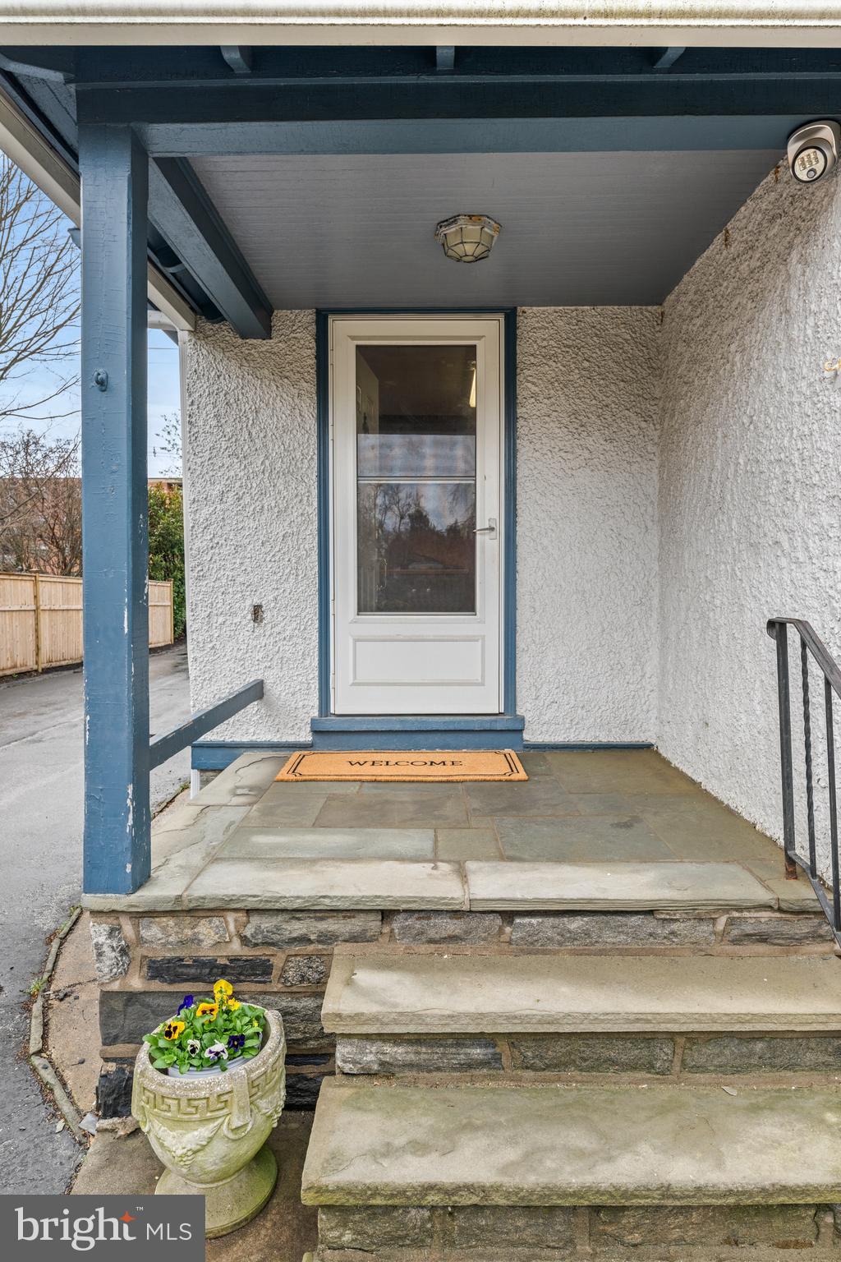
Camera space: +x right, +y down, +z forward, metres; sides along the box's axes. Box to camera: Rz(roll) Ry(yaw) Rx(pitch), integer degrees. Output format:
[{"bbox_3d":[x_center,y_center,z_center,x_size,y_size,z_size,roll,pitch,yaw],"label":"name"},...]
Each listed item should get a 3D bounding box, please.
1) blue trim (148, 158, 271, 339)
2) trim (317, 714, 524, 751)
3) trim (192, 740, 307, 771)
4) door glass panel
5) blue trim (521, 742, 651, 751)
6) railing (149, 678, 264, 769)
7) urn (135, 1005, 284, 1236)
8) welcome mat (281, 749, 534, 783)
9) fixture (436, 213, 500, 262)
[{"bbox_3d":[-0.824,-1.476,2.719,0.145,0.160,1.480,0,2,1],"label":"blue trim"},{"bbox_3d":[-0.012,0.516,3.530,1.060,0.175,0.100,0,2,1],"label":"trim"},{"bbox_3d":[-0.854,0.630,3.540,0.610,0.150,0.045,0,2,1],"label":"trim"},{"bbox_3d":[-0.023,-0.771,3.570,0.620,1.375,0.030,0,2,1],"label":"door glass panel"},{"bbox_3d":[0.847,0.581,3.530,0.665,0.050,0.035,0,2,1],"label":"blue trim"},{"bbox_3d":[-0.832,0.345,2.817,0.042,0.090,1.430,0,4,1],"label":"railing"},{"bbox_3d":[-0.521,1.214,1.763,0.365,0.355,0.365,0,2,1],"label":"urn"},{"bbox_3d":[-0.079,0.620,3.245,1.090,0.020,0.460,0,2,1],"label":"welcome mat"},{"bbox_3d":[0.184,-1.511,2.730,0.255,0.120,0.255,0,2,1],"label":"fixture"}]

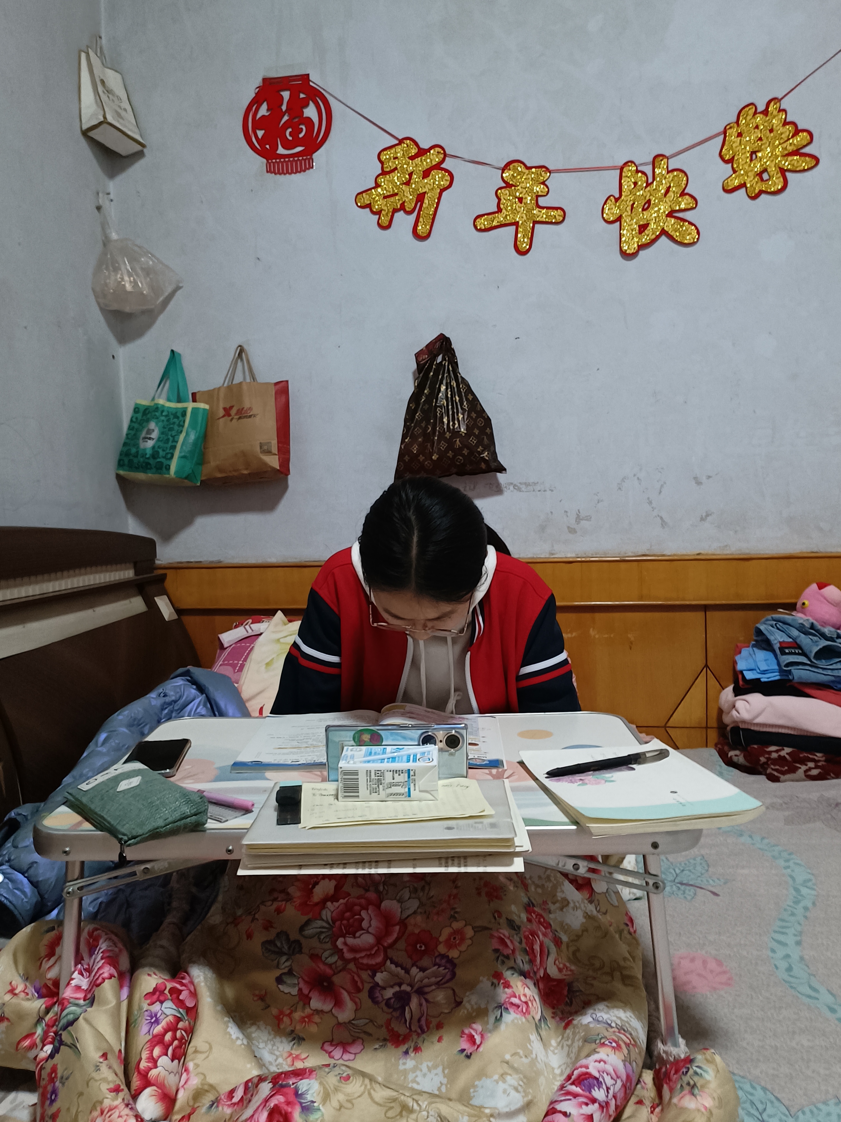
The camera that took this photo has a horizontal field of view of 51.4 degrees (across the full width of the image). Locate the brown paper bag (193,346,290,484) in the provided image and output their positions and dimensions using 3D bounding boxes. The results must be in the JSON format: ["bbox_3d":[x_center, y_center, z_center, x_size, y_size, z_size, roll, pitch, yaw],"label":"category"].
[{"bbox_3d":[-0.436,-0.354,2.120,0.205,0.325,0.110,-1,4,1],"label":"brown paper bag"}]

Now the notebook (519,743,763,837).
[{"bbox_3d":[0.232,0.245,0.990,0.178,0.026,0.245,-2,4,-11],"label":"notebook"}]

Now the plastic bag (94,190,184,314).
[{"bbox_3d":[-0.676,-0.730,2.080,0.200,0.270,0.160,-3,4,-25],"label":"plastic bag"}]

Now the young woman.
[{"bbox_3d":[0.019,0.178,1.416,0.480,0.650,0.660,-1,4,0],"label":"young woman"}]

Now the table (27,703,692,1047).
[{"bbox_3d":[-0.048,0.385,1.129,0.704,0.265,0.472,-1,4,2],"label":"table"}]

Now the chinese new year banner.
[{"bbox_3d":[0.294,-0.958,2.081,1.454,0.475,0.025,-1,4,3],"label":"chinese new year banner"}]

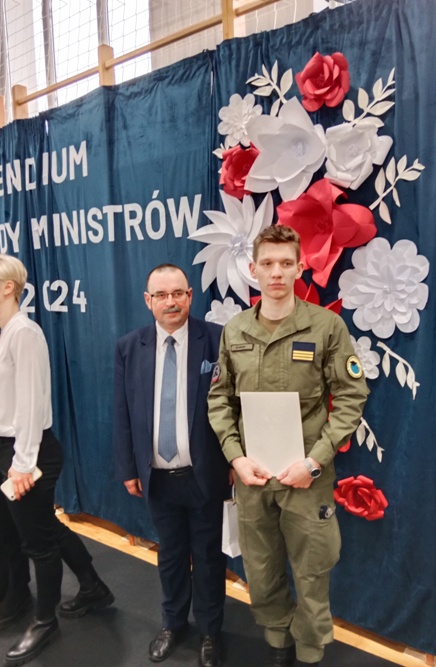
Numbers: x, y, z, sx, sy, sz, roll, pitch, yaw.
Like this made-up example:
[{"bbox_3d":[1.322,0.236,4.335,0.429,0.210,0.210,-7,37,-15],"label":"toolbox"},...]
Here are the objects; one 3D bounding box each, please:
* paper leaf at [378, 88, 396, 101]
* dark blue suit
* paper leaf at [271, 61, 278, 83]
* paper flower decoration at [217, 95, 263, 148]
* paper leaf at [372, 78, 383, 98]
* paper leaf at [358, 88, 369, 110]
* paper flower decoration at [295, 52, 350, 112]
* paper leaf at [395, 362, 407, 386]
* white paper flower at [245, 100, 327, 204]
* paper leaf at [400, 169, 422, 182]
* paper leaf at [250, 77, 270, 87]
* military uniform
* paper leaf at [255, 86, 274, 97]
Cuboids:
[{"bbox_3d":[0.644,-0.913,1.909,0.072,0.037,0.015,4,8,36],"label":"paper leaf"},{"bbox_3d":[-0.169,0.654,2.233,0.540,1.460,0.300,-1,7,3],"label":"dark blue suit"},{"bbox_3d":[0.251,-1.143,2.196,0.032,0.095,0.016,13,14,34],"label":"paper leaf"},{"bbox_3d":[0.100,-0.972,2.285,0.240,0.240,0.080,3,8,36],"label":"paper flower decoration"},{"bbox_3d":[0.628,-0.960,1.965,0.038,0.073,0.014,16,15,34],"label":"paper leaf"},{"bbox_3d":[0.581,-0.938,2.001,0.042,0.087,0.014,-10,0,36],"label":"paper leaf"},{"bbox_3d":[0.426,-1.040,2.058,0.225,0.220,0.110,3,7,36],"label":"paper flower decoration"},{"bbox_3d":[0.740,0.166,2.014,0.040,0.105,0.016,-7,2,37],"label":"paper leaf"},{"bbox_3d":[0.288,-0.784,2.123,0.370,0.410,0.160,3,8,36],"label":"white paper flower"},{"bbox_3d":[0.734,-0.600,1.916,0.078,0.034,0.016,13,13,34],"label":"paper leaf"},{"bbox_3d":[0.191,-1.122,2.242,0.099,0.030,0.016,19,17,33],"label":"paper leaf"},{"bbox_3d":[0.291,0.604,1.955,0.590,1.480,0.370,1,7,25],"label":"military uniform"},{"bbox_3d":[0.203,-1.069,2.214,0.108,0.035,0.015,4,8,36],"label":"paper leaf"}]

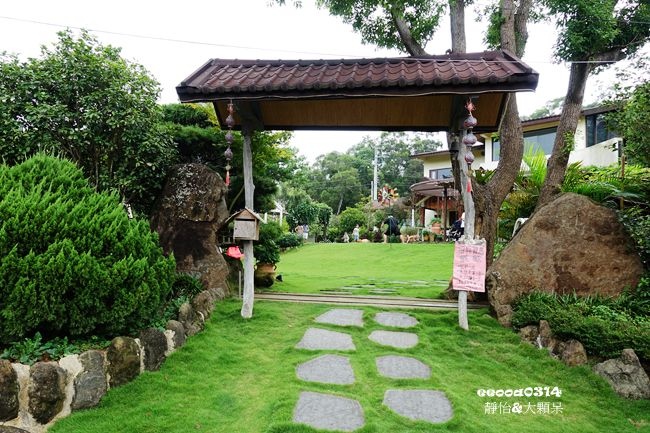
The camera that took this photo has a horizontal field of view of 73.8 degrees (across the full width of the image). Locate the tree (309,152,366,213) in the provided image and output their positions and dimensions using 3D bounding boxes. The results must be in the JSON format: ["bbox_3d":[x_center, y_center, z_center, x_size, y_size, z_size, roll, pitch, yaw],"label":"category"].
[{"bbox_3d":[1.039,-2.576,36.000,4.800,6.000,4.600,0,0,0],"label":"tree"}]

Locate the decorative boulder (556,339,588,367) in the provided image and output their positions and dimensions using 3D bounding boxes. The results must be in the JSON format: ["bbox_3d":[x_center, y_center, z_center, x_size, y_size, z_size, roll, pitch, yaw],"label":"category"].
[{"bbox_3d":[2.085,1.146,3.650,0.270,0.240,0.230,0,-1,0],"label":"decorative boulder"}]

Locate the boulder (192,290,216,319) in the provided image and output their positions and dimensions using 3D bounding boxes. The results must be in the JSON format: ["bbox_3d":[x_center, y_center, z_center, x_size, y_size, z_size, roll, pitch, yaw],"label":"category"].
[{"bbox_3d":[-1.766,1.290,6.350,0.340,0.410,0.400,0,0,14],"label":"boulder"}]

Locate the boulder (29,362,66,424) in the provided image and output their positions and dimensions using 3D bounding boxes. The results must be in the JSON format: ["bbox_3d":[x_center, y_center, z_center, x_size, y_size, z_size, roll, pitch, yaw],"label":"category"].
[{"bbox_3d":[-1.937,1.238,3.030,0.320,0.460,0.360,0,0,14],"label":"boulder"}]

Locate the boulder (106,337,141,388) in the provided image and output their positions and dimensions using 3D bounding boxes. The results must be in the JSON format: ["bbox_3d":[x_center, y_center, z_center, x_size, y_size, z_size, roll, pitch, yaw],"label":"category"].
[{"bbox_3d":[-1.828,1.325,3.930,0.320,0.470,0.380,0,0,14],"label":"boulder"}]

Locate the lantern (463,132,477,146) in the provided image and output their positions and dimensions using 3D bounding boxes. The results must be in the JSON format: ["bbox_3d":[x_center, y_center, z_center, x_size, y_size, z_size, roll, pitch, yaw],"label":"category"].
[{"bbox_3d":[1.389,-0.735,4.150,0.130,0.130,0.130,0,-1,0],"label":"lantern"}]

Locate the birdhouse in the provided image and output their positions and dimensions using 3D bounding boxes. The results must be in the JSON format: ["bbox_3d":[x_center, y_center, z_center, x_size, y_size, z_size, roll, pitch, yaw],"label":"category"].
[{"bbox_3d":[-0.853,0.086,4.650,0.380,0.350,0.290,0,-1,8],"label":"birdhouse"}]

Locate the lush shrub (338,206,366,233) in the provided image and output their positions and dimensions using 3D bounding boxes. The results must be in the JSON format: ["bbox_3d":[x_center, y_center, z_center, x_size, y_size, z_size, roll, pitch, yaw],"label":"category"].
[{"bbox_3d":[1.587,0.317,25.000,1.650,1.800,1.600,0,0,0],"label":"lush shrub"}]

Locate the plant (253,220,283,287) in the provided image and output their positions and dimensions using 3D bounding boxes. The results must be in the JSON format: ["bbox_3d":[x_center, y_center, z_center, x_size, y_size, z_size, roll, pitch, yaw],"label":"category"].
[{"bbox_3d":[-1.130,0.728,8.300,0.680,1.300,0.680,0,0,0],"label":"plant"}]

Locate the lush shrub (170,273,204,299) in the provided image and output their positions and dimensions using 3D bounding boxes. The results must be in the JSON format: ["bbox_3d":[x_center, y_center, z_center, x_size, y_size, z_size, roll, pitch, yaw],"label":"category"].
[{"bbox_3d":[-1.603,0.804,5.050,0.400,0.310,0.360,0,-1,0],"label":"lush shrub"}]

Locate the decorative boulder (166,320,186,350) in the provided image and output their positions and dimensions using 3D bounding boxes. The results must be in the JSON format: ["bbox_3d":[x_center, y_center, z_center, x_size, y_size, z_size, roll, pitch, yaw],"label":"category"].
[{"bbox_3d":[-1.388,1.103,4.050,0.180,0.260,0.210,0,-1,0],"label":"decorative boulder"}]

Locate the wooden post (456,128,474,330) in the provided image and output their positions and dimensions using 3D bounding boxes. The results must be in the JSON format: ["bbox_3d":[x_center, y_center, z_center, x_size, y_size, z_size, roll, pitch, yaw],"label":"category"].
[{"bbox_3d":[1.842,0.184,5.700,0.220,2.650,0.190,0,0,0],"label":"wooden post"}]

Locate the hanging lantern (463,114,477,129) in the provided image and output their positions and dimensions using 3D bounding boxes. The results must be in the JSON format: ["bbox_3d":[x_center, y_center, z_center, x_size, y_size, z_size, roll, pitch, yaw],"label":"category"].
[{"bbox_3d":[1.394,-0.907,4.150,0.130,0.130,0.130,0,-1,0],"label":"hanging lantern"}]

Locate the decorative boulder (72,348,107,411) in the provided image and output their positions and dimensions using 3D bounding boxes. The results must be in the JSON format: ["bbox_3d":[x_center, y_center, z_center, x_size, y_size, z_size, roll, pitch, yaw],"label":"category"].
[{"bbox_3d":[-1.840,1.287,3.400,0.320,0.470,0.360,0,0,14],"label":"decorative boulder"}]

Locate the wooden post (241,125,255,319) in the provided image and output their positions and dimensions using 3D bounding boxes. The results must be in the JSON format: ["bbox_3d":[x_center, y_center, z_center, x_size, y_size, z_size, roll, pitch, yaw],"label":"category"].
[{"bbox_3d":[-0.859,0.044,4.800,0.140,2.200,0.140,0,-1,0],"label":"wooden post"}]

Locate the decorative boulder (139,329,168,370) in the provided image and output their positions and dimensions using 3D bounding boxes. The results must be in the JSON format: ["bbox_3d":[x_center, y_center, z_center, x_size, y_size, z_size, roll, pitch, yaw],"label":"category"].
[{"bbox_3d":[-1.409,1.093,3.560,0.220,0.340,0.260,0,-1,0],"label":"decorative boulder"}]

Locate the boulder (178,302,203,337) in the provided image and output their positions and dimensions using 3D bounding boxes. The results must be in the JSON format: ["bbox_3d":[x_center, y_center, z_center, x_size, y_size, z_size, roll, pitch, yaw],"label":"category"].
[{"bbox_3d":[-1.351,1.034,4.350,0.220,0.330,0.260,0,-1,0],"label":"boulder"}]

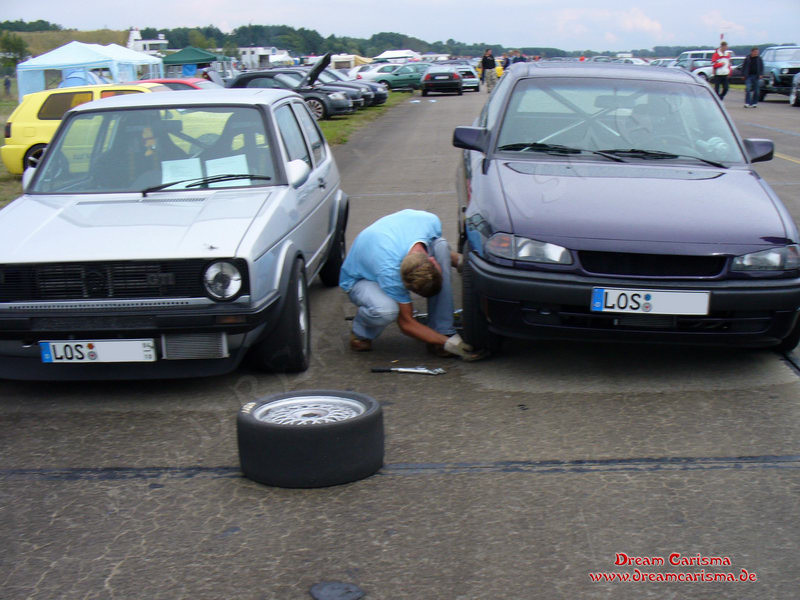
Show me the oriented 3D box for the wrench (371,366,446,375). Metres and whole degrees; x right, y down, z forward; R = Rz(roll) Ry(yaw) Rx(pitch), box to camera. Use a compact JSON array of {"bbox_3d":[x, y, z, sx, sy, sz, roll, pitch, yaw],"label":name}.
[{"bbox_3d":[0.045,0.346,6.248,0.385,0.036,0.050,0,11,8],"label":"wrench"}]

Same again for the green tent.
[{"bbox_3d":[-9.961,-10.835,59.986,3.000,2.600,3.000,-2,11,-3],"label":"green tent"}]

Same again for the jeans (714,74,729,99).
[{"bbox_3d":[8.905,-5.830,34.567,0.420,0.930,0.380,-9,13,-34],"label":"jeans"}]

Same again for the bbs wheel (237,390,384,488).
[{"bbox_3d":[-0.338,0.522,4.750,0.560,0.225,0.560,-2,11,0],"label":"bbs wheel"}]

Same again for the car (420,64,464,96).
[{"bbox_3d":[1.850,-9.680,55.000,1.740,1.310,4.350,-1,11,2],"label":"car"}]

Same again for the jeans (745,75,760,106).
[{"bbox_3d":[9.961,-5.934,35.266,0.430,0.950,0.320,0,11,7],"label":"jeans"}]

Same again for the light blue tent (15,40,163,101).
[{"bbox_3d":[-10.123,-7.265,41.780,3.000,2.650,6.000,0,11,5],"label":"light blue tent"}]

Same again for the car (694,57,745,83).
[{"bbox_3d":[18.100,-12.850,70.000,4.200,1.420,1.700,1,11,9],"label":"car"}]

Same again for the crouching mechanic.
[{"bbox_3d":[0.060,-0.109,6.662,0.740,0.770,0.580,6,13,32],"label":"crouching mechanic"}]

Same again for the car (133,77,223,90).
[{"bbox_3d":[-4.400,-3.820,25.400,4.300,1.350,1.720,0,11,7],"label":"car"}]

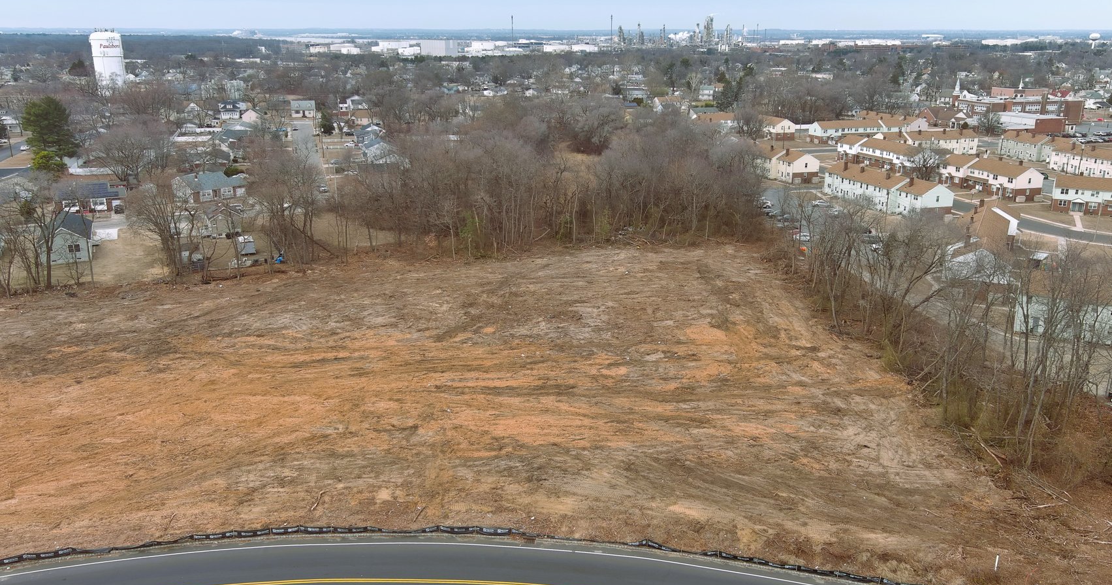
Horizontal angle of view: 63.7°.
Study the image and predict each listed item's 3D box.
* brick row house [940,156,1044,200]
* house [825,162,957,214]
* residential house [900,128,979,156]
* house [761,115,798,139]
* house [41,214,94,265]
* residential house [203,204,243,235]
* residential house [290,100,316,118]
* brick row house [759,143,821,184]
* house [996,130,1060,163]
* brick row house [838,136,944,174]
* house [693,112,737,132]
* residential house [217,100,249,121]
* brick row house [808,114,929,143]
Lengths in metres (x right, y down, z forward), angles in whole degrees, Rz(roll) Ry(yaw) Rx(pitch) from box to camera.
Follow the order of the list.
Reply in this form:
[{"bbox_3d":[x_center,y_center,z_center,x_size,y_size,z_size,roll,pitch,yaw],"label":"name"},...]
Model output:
[{"bbox_3d":[107.350,-29.240,222.550,9.460,7.840,25.390,-5,17,-17],"label":"brick row house"},{"bbox_3d":[75.710,-24.200,205.590,10.000,7.840,35.740,-4,17,-14],"label":"house"},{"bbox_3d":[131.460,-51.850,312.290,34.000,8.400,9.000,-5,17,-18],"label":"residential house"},{"bbox_3d":[88.400,-66.900,363.350,8.900,8.400,20.500,-5,17,-17],"label":"house"},{"bbox_3d":[-87.900,-10.060,160.810,8.430,6.200,15.800,-7,18,-23],"label":"house"},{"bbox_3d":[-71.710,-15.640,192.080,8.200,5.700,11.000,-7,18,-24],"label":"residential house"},{"bbox_3d":[-114.020,-82.850,404.360,10.200,7.200,8.800,-3,17,-11],"label":"residential house"},{"bbox_3d":[60.650,-35.720,244.410,10.100,7.840,25.060,-6,17,-18],"label":"brick row house"},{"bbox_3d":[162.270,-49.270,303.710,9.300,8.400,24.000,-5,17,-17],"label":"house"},{"bbox_3d":[104.570,-43.890,284.940,9.500,8.400,39.500,-5,17,-17],"label":"brick row house"},{"bbox_3d":[67.570,-70.800,376.680,24.000,8.300,9.500,-5,17,-17],"label":"house"},{"bbox_3d":[-143.990,-81.450,398.230,10.800,8.000,10.800,-5,17,-15],"label":"residential house"},{"bbox_3d":[123.430,-63.440,351.810,48.500,8.400,9.600,-5,17,-17],"label":"brick row house"}]

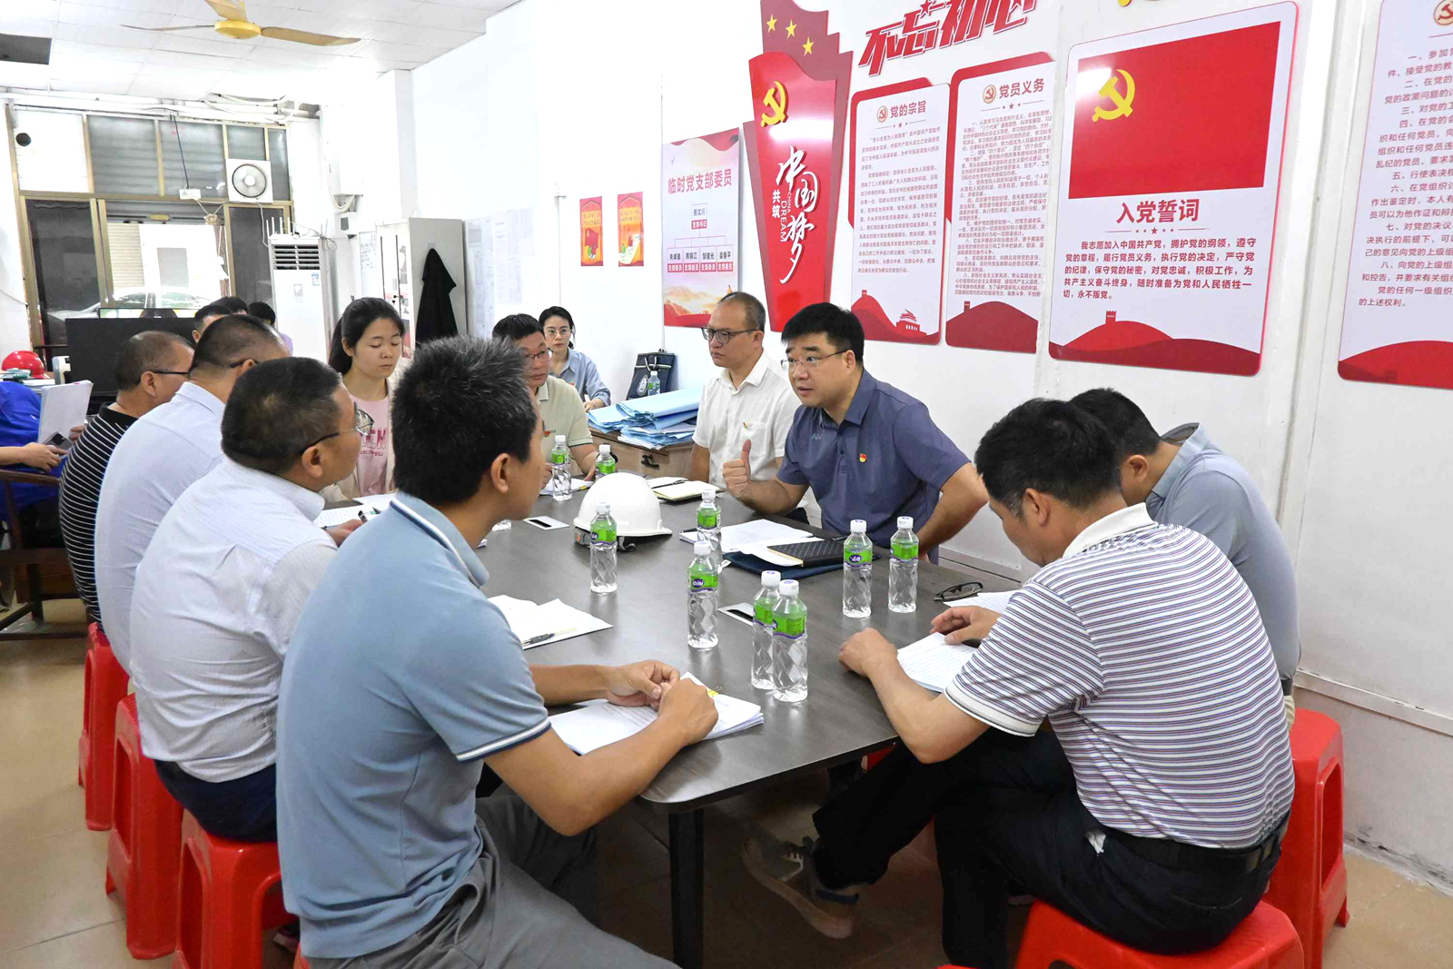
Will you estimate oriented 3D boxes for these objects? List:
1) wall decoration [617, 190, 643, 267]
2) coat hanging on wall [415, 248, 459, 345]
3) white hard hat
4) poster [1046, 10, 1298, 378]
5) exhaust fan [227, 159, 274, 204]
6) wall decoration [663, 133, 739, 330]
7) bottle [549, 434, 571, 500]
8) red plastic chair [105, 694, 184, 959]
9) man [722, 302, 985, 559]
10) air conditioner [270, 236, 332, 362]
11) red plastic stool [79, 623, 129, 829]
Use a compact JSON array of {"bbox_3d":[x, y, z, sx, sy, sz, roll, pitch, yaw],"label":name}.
[{"bbox_3d":[-0.499,-1.325,5.476,0.010,0.370,0.268,-7,14,-33],"label":"wall decoration"},{"bbox_3d":[-2.037,-1.224,7.380,0.333,0.850,0.140,-7,14,-33],"label":"coat hanging on wall"},{"bbox_3d":[-0.266,0.061,2.690,0.258,0.158,0.212,2,11,-16],"label":"white hard hat"},{"bbox_3d":[1.213,-0.801,2.965,0.020,0.935,0.707,-7,14,-32],"label":"poster"},{"bbox_3d":[-4.563,-2.902,10.057,0.392,0.393,0.120,-7,14,-33],"label":"exhaust fan"},{"bbox_3d":[-0.136,-1.204,5.044,0.015,0.893,0.697,-7,14,-32],"label":"wall decoration"},{"bbox_3d":[-0.492,-0.050,3.144,0.057,0.190,0.057,-7,14,-33],"label":"bottle"},{"bbox_3d":[-1.194,0.722,2.359,0.315,0.470,0.315,-9,15,-39],"label":"red plastic chair"},{"bbox_3d":[0.345,0.231,2.708,0.630,1.340,0.760,11,15,41],"label":"man"},{"bbox_3d":[-4.077,-1.496,10.083,0.500,1.720,0.360,-5,13,-27],"label":"air conditioner"},{"bbox_3d":[-1.583,0.616,2.869,0.315,0.470,0.315,-8,14,-35],"label":"red plastic stool"}]

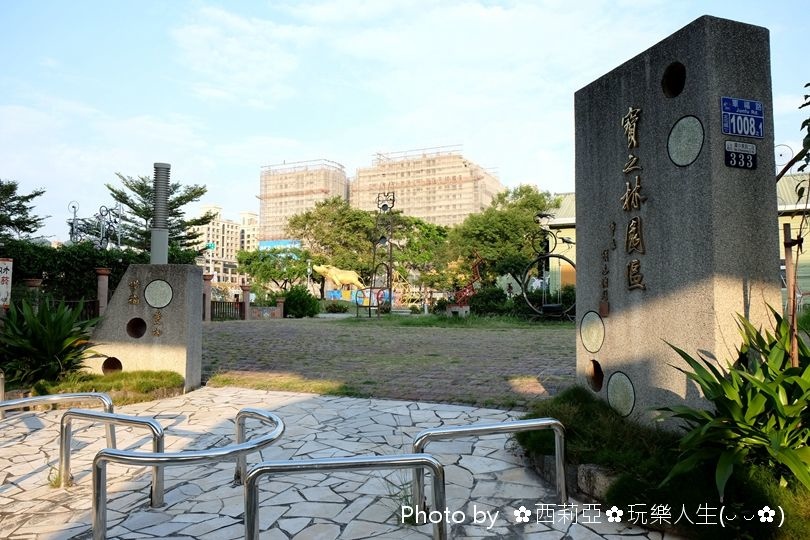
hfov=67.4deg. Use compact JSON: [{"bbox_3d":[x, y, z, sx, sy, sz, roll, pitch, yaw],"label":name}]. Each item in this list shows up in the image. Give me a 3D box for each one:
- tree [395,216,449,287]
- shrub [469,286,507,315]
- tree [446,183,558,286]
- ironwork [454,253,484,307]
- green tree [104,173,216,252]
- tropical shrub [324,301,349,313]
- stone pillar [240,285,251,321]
[{"bbox_3d":[1.249,-0.341,46.057,4.089,7.420,4.500,0,-2,0],"label":"tree"},{"bbox_3d":[5.025,1.992,36.949,2.314,1.979,2.200,0,-2,0],"label":"shrub"},{"bbox_3d":[6.648,-1.307,41.093,7.694,8.925,7.200,0,-2,0],"label":"tree"},{"bbox_3d":[3.557,0.524,33.500,1.654,2.978,1.100,-1,-3,0],"label":"ironwork"},{"bbox_3d":[-10.867,-0.888,27.063,4.978,6.889,5.000,0,-2,0],"label":"green tree"},{"bbox_3d":[-4.961,2.644,44.000,1.738,0.869,1.400,-1,-3,0],"label":"tropical shrub"},{"bbox_3d":[-8.559,1.744,32.600,0.500,1.932,0.500,-2,-3,25],"label":"stone pillar"}]

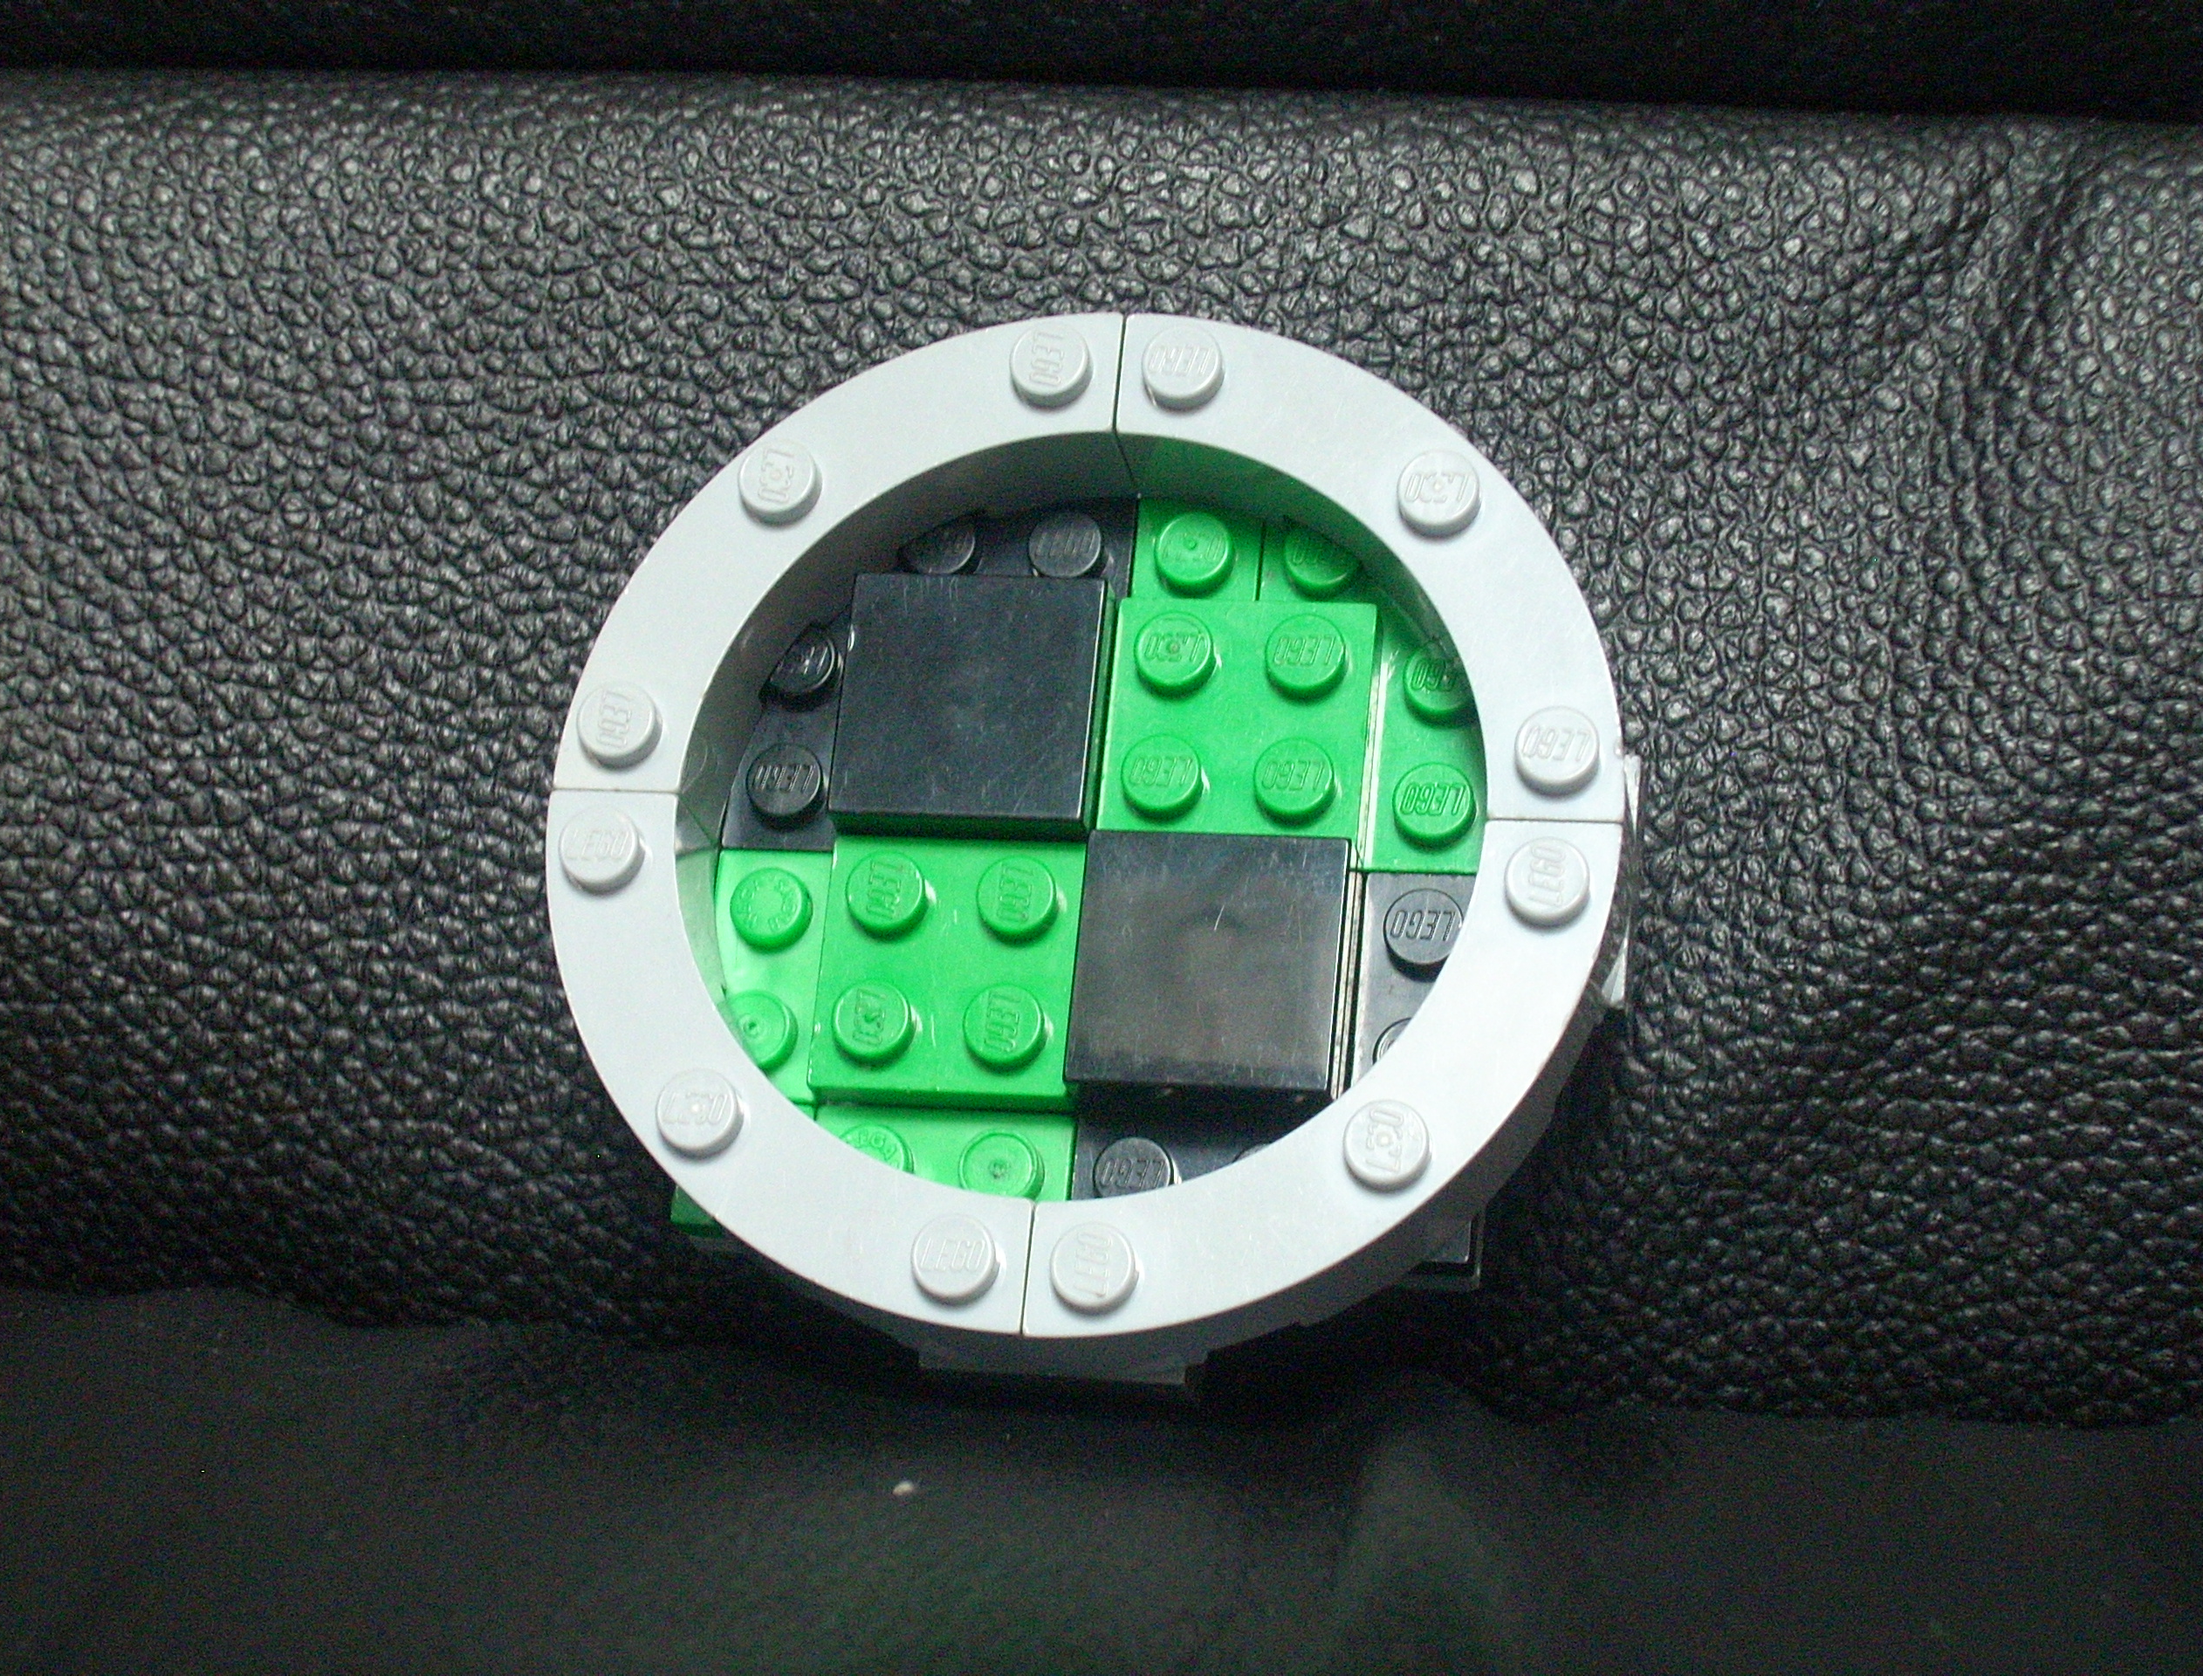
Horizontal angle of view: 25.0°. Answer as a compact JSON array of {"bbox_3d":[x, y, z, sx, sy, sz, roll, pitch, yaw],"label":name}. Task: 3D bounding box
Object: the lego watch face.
[{"bbox_3d":[0.000,0.001,0.298,0.064,0.018,0.064,2,70,11],"label":"lego watch face"}]

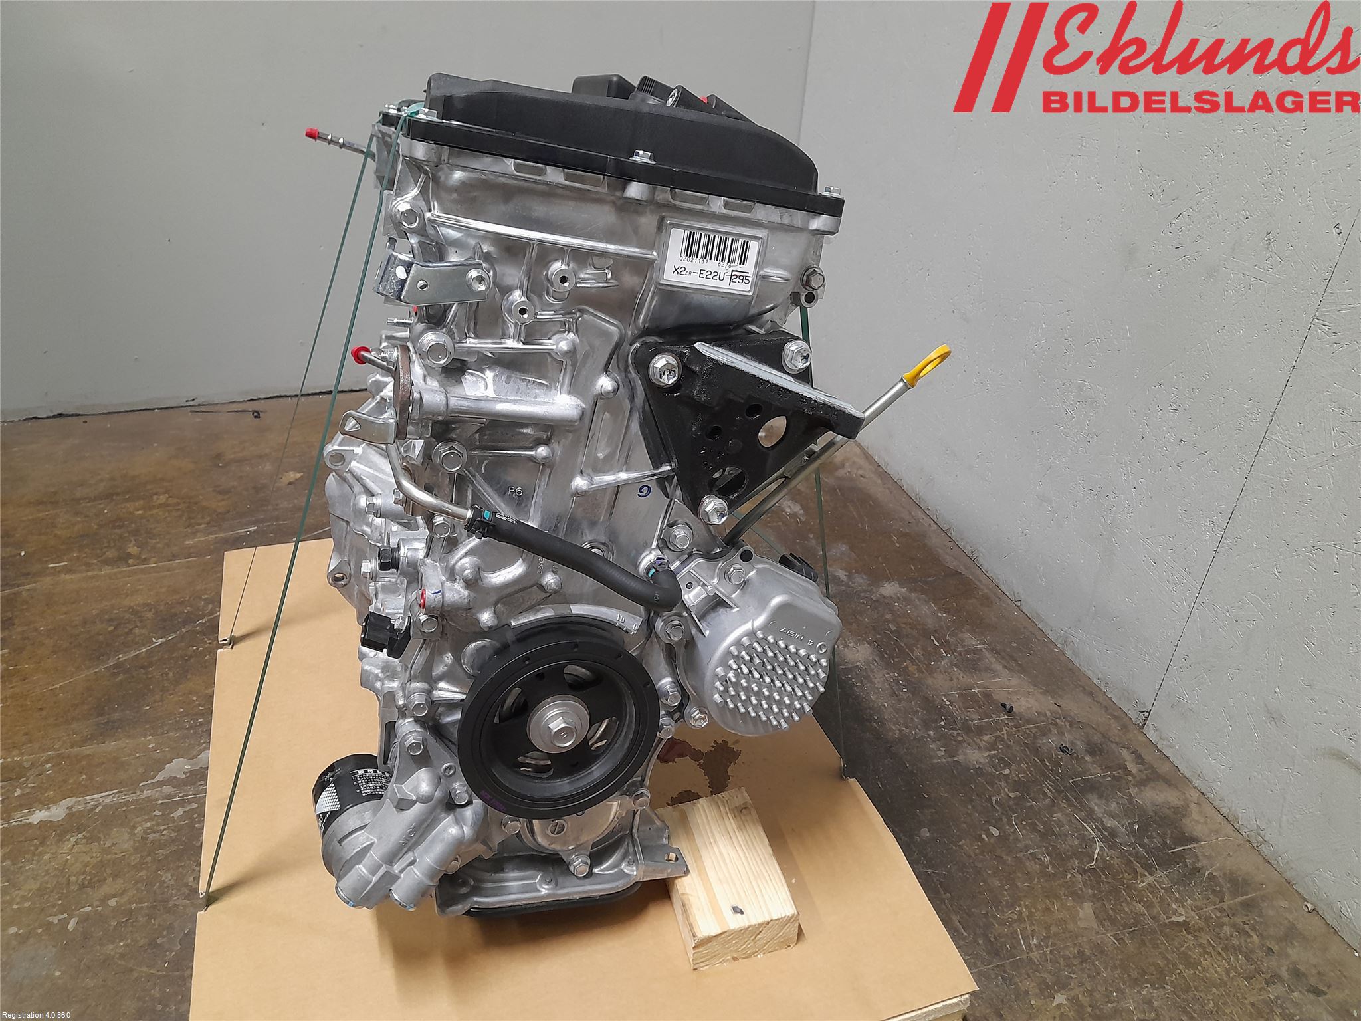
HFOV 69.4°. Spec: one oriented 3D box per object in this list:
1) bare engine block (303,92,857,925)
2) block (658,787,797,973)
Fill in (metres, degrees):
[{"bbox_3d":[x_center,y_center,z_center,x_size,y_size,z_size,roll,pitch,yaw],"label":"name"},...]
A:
[{"bbox_3d":[-0.122,-0.034,0.864,0.405,0.652,0.492,-1,27,-20],"label":"bare engine block"},{"bbox_3d":[0.035,0.322,0.864,0.092,0.043,0.139,-6,34,-14],"label":"block"}]

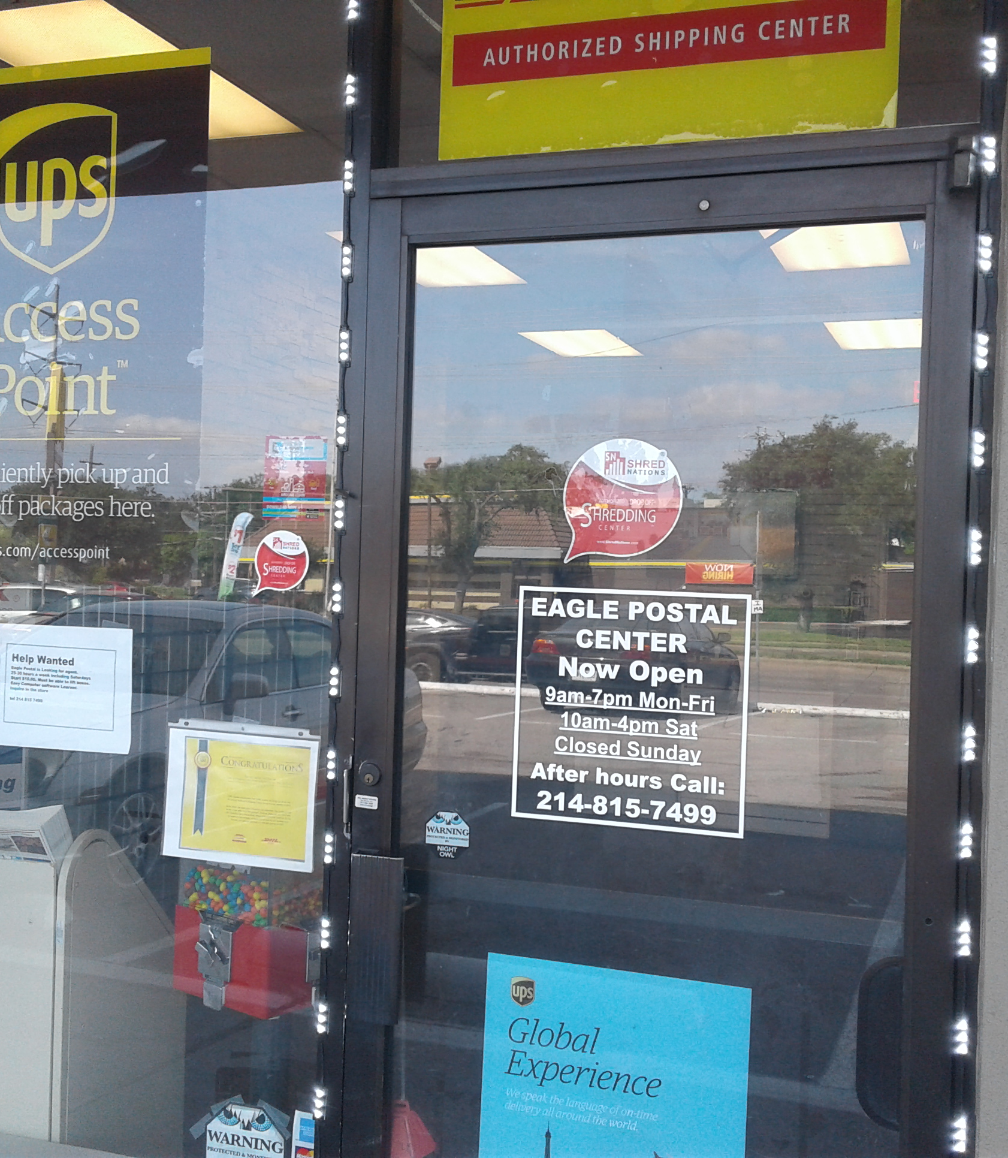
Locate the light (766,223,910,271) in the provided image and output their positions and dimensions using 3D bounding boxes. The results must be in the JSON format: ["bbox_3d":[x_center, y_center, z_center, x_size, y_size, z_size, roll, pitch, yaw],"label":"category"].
[{"bbox_3d":[1.390,-1.466,6.222,0.570,0.050,1.180,1,-1,20],"label":"light"}]

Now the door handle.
[{"bbox_3d":[-0.191,0.552,2.270,0.088,0.254,0.040,1,-1,20],"label":"door handle"}]

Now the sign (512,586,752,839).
[{"bbox_3d":[0.186,0.192,2.181,0.353,0.351,0.010,1,-1,20],"label":"sign"}]

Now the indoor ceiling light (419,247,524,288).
[{"bbox_3d":[-0.314,-1.509,6.831,0.570,0.050,1.180,1,-1,20],"label":"indoor ceiling light"}]

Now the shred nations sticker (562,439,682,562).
[{"bbox_3d":[0.177,-0.115,2.191,0.182,0.188,0.010,1,-1,20],"label":"shred nations sticker"}]

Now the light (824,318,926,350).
[{"bbox_3d":[2.200,-1.423,8.492,0.570,0.050,1.180,1,-1,20],"label":"light"}]

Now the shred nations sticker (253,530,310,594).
[{"bbox_3d":[-0.361,-0.025,2.397,0.100,0.106,0.010,1,-1,20],"label":"shred nations sticker"}]

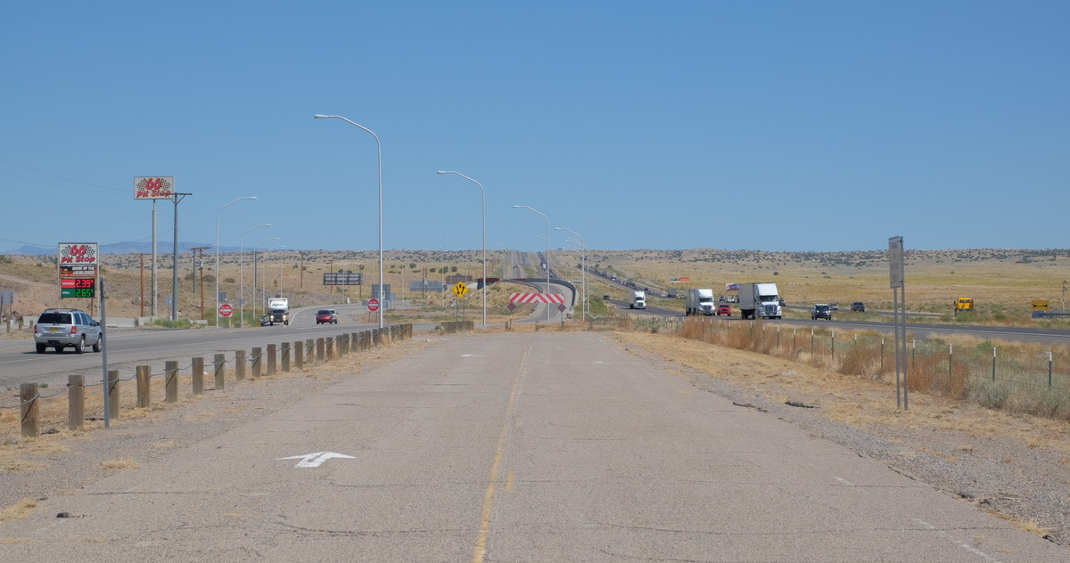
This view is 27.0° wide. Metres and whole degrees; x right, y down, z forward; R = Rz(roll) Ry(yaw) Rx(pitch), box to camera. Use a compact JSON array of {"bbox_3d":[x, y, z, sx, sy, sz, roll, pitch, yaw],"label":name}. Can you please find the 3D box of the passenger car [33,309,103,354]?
[{"bbox_3d":[-18.697,1.981,89.500,1.860,1.790,4.620,0,0,2],"label":"passenger car"}]

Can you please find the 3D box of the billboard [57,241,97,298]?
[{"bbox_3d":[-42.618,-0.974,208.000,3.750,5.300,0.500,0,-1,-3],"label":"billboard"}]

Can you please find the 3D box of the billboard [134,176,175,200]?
[{"bbox_3d":[-38.373,-9.421,225.000,4.050,2.280,0.600,0,0,5],"label":"billboard"}]

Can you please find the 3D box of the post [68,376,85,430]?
[{"bbox_3d":[-6.391,1.697,31.100,0.180,0.760,0.180,0,0,1],"label":"post"}]

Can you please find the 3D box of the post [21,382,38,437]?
[{"bbox_3d":[-7.048,1.798,31.100,0.207,0.760,0.207,0,-1,0],"label":"post"}]

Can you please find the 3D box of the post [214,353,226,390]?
[{"bbox_3d":[-6.260,1.809,44.300,0.180,0.720,0.180,0,0,1],"label":"post"}]

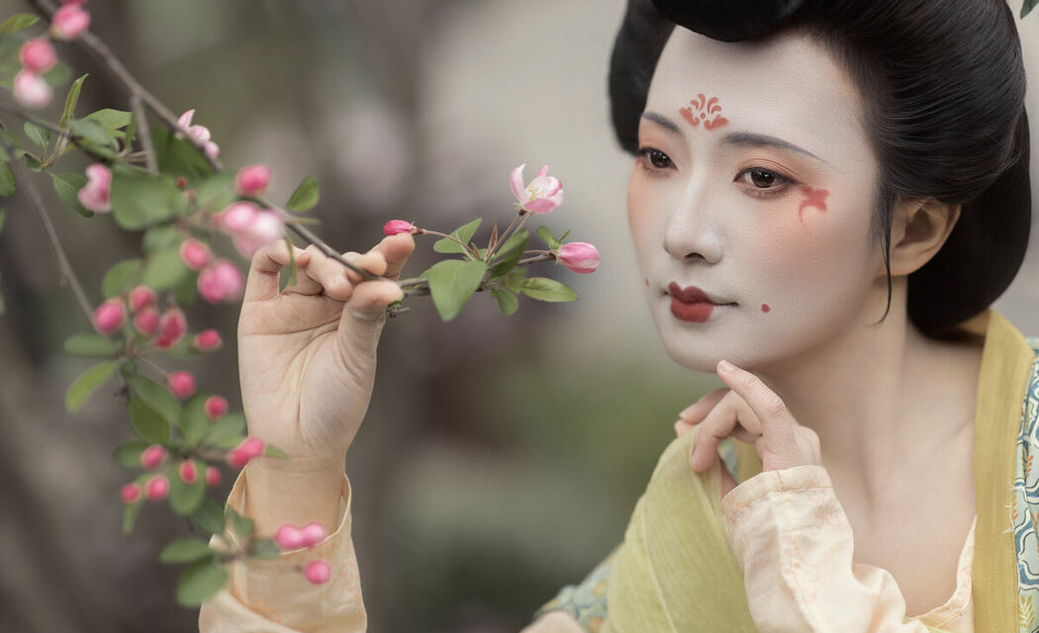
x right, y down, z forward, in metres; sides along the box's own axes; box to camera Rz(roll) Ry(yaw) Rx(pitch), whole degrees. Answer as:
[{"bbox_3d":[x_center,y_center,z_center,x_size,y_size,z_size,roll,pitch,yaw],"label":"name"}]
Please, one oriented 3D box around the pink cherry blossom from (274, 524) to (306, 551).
[{"bbox_3d":[-0.112,0.107,1.190,0.014,0.013,0.013,18,18,0],"label":"pink cherry blossom"}]

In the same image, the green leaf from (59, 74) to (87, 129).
[{"bbox_3d":[-0.230,-0.111,1.270,0.007,0.031,0.007,25,0,32],"label":"green leaf"}]

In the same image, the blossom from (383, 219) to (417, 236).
[{"bbox_3d":[-0.062,-0.046,1.280,0.019,0.009,0.009,6,0,0],"label":"blossom"}]

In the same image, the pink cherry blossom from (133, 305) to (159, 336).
[{"bbox_3d":[-0.185,0.002,1.215,0.012,0.016,0.012,9,6,0],"label":"pink cherry blossom"}]

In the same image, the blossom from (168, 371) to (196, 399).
[{"bbox_3d":[-0.164,0.033,1.190,0.012,0.012,0.014,-1,24,-33],"label":"blossom"}]

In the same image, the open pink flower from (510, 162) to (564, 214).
[{"bbox_3d":[0.009,-0.067,1.290,0.028,0.026,0.027,17,19,-16],"label":"open pink flower"}]

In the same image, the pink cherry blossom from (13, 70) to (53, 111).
[{"bbox_3d":[-0.234,-0.109,1.180,0.018,0.018,0.017,6,6,0],"label":"pink cherry blossom"}]

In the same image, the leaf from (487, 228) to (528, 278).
[{"bbox_3d":[-0.006,-0.033,1.285,0.014,0.033,0.014,41,11,0],"label":"leaf"}]

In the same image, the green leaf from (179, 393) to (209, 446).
[{"bbox_3d":[-0.162,0.051,1.220,0.014,0.026,0.007,6,6,1],"label":"green leaf"}]

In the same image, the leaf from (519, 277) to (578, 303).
[{"bbox_3d":[0.015,-0.013,1.280,0.031,0.013,0.005,15,-36,0],"label":"leaf"}]

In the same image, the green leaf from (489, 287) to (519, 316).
[{"bbox_3d":[-0.008,-0.008,1.280,0.010,0.018,0.005,-44,6,-25],"label":"green leaf"}]

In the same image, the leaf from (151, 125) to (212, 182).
[{"bbox_3d":[-0.176,-0.086,1.280,0.032,0.030,0.016,0,2,0],"label":"leaf"}]

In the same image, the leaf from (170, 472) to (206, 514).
[{"bbox_3d":[-0.161,0.085,1.190,0.018,0.024,0.011,0,2,0],"label":"leaf"}]

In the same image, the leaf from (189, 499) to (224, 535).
[{"bbox_3d":[-0.151,0.097,1.190,0.017,0.018,0.012,0,2,0],"label":"leaf"}]

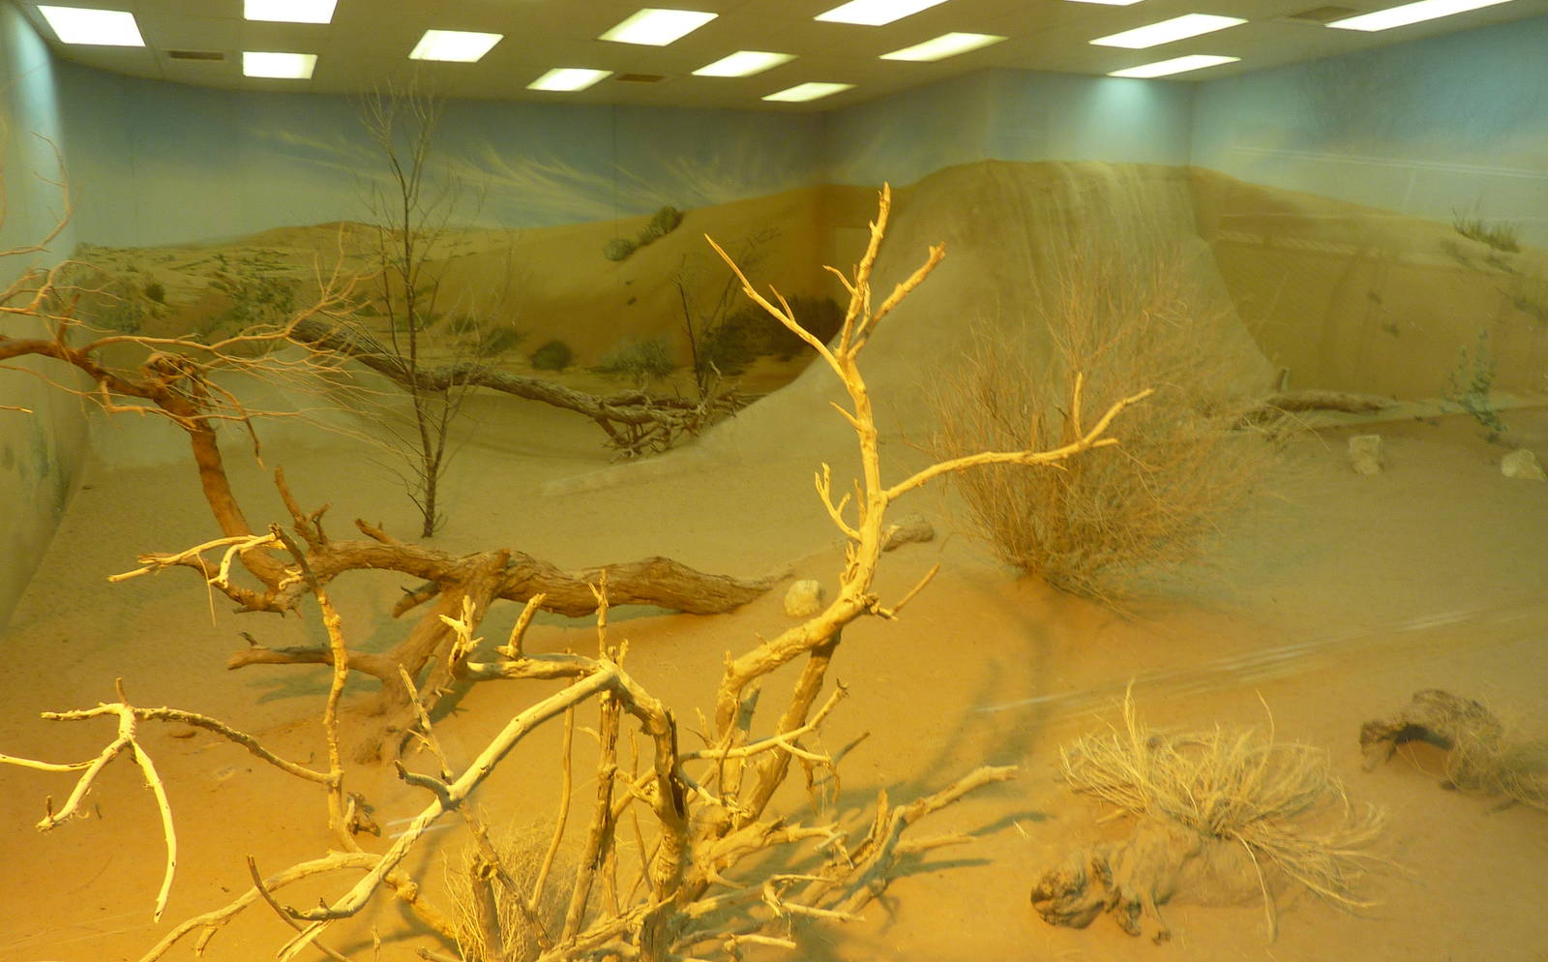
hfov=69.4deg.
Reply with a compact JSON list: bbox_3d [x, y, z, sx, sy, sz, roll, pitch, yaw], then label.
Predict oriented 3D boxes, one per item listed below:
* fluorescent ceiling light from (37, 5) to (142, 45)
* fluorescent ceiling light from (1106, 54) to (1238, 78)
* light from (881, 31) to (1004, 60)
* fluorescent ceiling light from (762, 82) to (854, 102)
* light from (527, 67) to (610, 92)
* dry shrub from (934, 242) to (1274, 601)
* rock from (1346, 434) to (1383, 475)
[{"bbox_3d":[-4.662,-3.121,7.693,0.560,0.070,1.160,-6,12,-24],"label":"fluorescent ceiling light"},{"bbox_3d":[3.676,-3.819,10.308,0.560,0.070,1.160,-6,12,-24],"label":"fluorescent ceiling light"},{"bbox_3d":[1.359,-3.524,9.056,0.570,0.070,1.160,-6,12,-24],"label":"light"},{"bbox_3d":[0.338,-3.939,11.332,0.560,0.070,1.160,-6,12,-24],"label":"fluorescent ceiling light"},{"bbox_3d":[-1.879,-3.688,10.236,0.570,0.070,1.160,-6,12,-24],"label":"light"},{"bbox_3d":[1.522,-0.284,5.134,1.500,1.550,1.350,-1,11,0],"label":"dry shrub"},{"bbox_3d":[4.169,-0.185,7.868,0.230,0.250,0.200,5,12,28],"label":"rock"}]

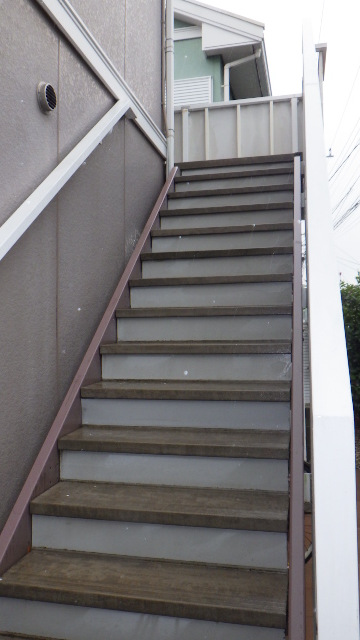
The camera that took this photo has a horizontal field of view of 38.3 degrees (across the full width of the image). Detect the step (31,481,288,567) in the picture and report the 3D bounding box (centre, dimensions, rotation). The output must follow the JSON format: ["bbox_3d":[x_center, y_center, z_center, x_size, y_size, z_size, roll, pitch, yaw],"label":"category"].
[{"bbox_3d":[-0.073,0.799,2.037,0.985,0.191,0.264,-1,0,14],"label":"step"}]

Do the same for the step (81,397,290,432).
[{"bbox_3d":[0.040,0.449,2.545,0.994,0.165,0.250,-1,-2,13],"label":"step"}]

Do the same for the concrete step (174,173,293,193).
[{"bbox_3d":[0.472,-1.116,4.406,0.985,0.191,0.264,-1,0,14],"label":"concrete step"}]

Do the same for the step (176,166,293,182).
[{"bbox_3d":[0.472,-1.194,4.456,0.994,0.055,0.280,-1,-2,13],"label":"step"}]

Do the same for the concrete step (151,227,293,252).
[{"bbox_3d":[0.310,-0.541,3.736,0.994,0.200,0.280,-1,-2,13],"label":"concrete step"}]

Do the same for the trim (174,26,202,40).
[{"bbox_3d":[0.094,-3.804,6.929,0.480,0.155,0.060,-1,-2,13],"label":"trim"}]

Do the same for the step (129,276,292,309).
[{"bbox_3d":[0.200,-0.159,3.222,0.985,0.191,0.264,-1,0,14],"label":"step"}]

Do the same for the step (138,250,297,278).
[{"bbox_3d":[0.256,-0.348,3.497,0.994,0.200,0.280,-1,-2,13],"label":"step"}]

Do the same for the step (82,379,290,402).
[{"bbox_3d":[0.035,0.344,2.511,0.985,0.046,0.264,-1,0,14],"label":"step"}]

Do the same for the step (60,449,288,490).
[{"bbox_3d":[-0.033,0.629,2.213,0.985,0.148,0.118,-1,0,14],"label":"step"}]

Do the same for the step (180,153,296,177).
[{"bbox_3d":[0.527,-1.308,4.643,0.985,0.191,0.264,-1,0,14],"label":"step"}]

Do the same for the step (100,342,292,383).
[{"bbox_3d":[0.093,0.233,2.780,0.994,0.200,0.280,-1,-2,13],"label":"step"}]

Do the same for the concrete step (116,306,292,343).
[{"bbox_3d":[0.147,0.040,3.019,0.994,0.200,0.280,-1,-2,13],"label":"concrete step"}]

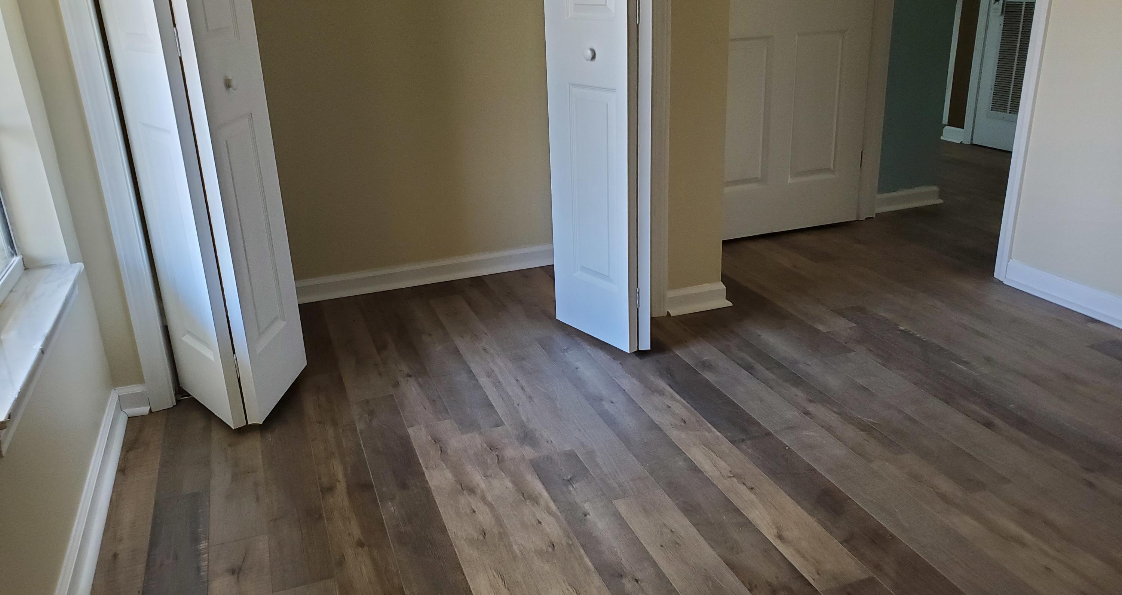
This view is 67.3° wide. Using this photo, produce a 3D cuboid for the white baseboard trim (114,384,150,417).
[{"bbox_3d":[-1.236,0.299,2.425,0.086,0.085,0.028,-9,22,-18],"label":"white baseboard trim"}]

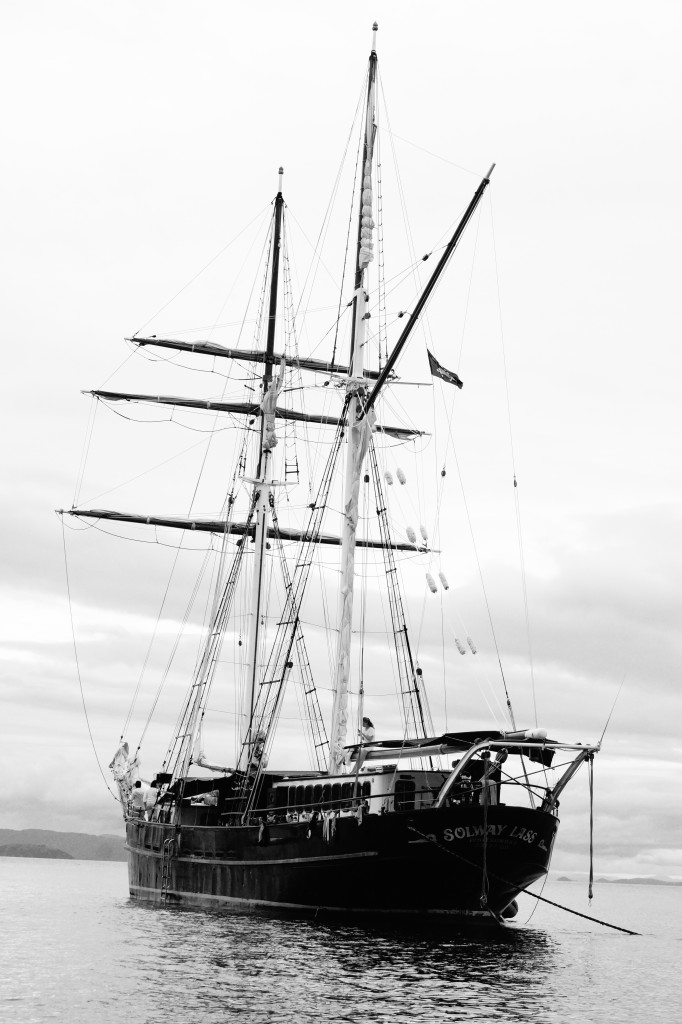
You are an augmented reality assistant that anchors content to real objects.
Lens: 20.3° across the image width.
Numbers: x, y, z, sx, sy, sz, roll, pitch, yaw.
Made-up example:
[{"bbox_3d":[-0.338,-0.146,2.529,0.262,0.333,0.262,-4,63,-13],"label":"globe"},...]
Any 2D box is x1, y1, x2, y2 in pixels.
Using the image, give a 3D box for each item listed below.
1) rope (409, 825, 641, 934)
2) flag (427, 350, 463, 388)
[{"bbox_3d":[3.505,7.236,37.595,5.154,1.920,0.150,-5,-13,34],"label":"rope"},{"bbox_3d":[2.636,-3.595,48.060,0.950,0.950,0.250,-1,-11,20],"label":"flag"}]

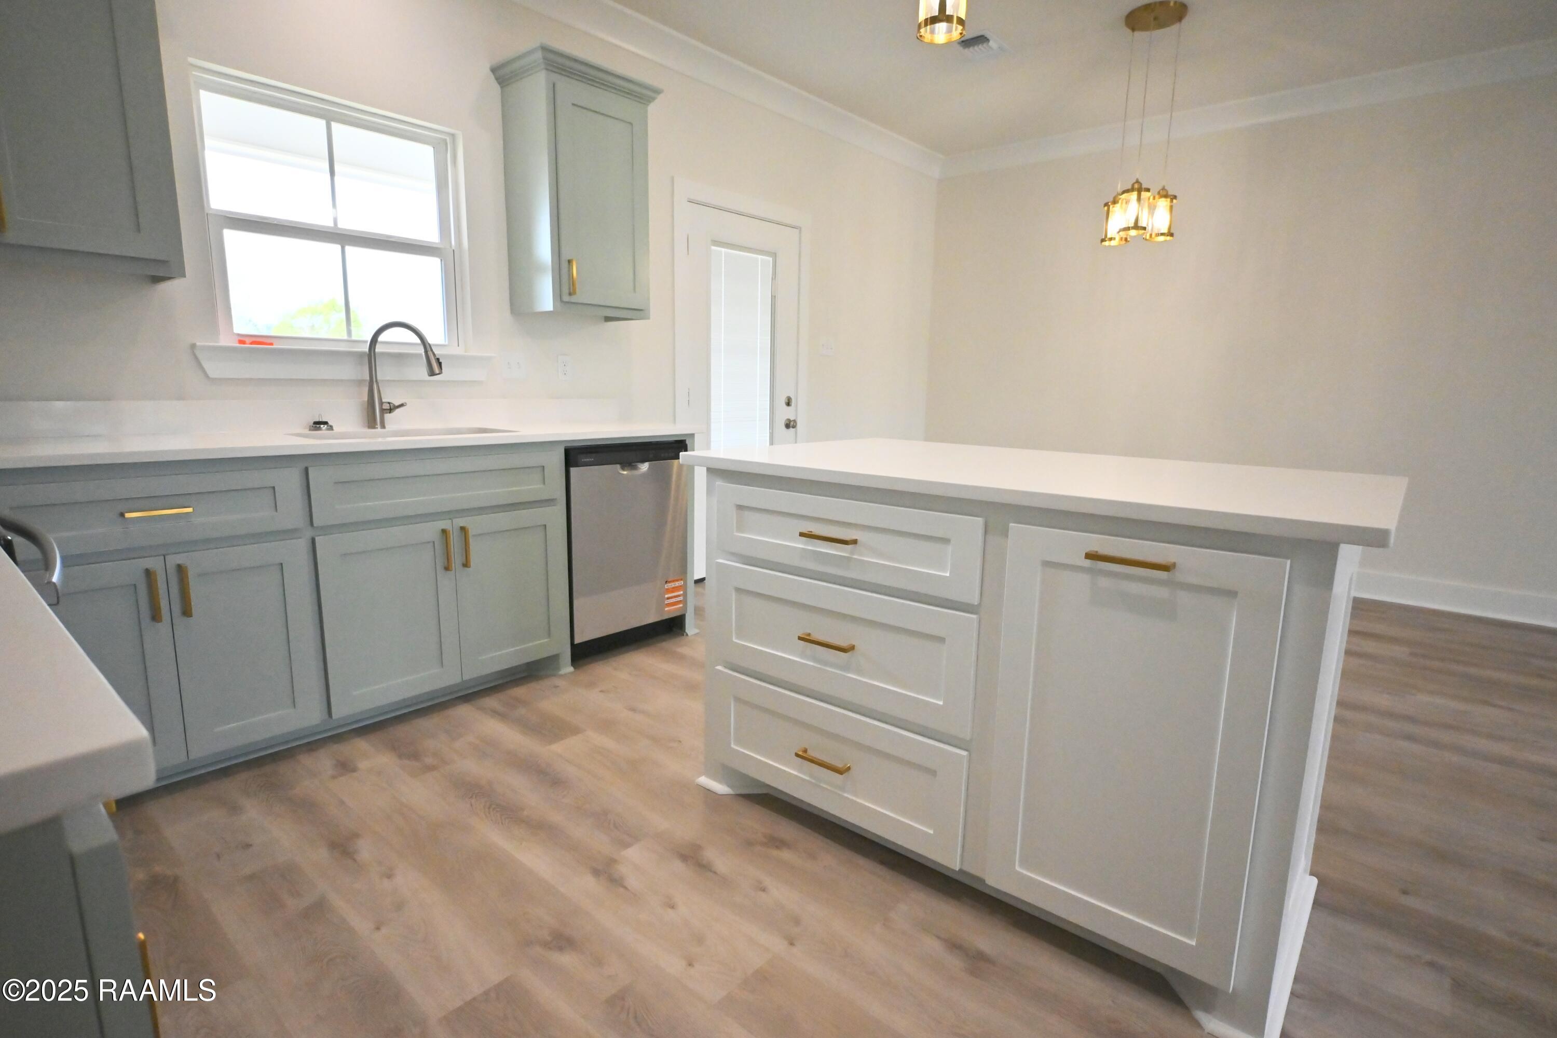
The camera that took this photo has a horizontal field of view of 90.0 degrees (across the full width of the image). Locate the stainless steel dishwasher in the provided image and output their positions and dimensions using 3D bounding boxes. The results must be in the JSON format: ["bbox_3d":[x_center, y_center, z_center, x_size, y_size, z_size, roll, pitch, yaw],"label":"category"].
[{"bbox_3d":[-0.812,0.079,3.344,0.606,0.851,0.609,9,13,39],"label":"stainless steel dishwasher"}]

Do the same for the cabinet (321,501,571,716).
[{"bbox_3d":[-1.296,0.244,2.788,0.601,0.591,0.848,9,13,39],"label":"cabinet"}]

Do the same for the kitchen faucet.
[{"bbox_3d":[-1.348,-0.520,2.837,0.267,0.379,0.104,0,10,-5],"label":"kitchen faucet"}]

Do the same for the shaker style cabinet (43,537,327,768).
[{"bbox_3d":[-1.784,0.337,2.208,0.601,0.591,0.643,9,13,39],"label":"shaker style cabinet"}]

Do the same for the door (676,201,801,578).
[{"bbox_3d":[-0.200,-0.699,4.498,0.045,2.015,0.913,9,13,39],"label":"door"}]

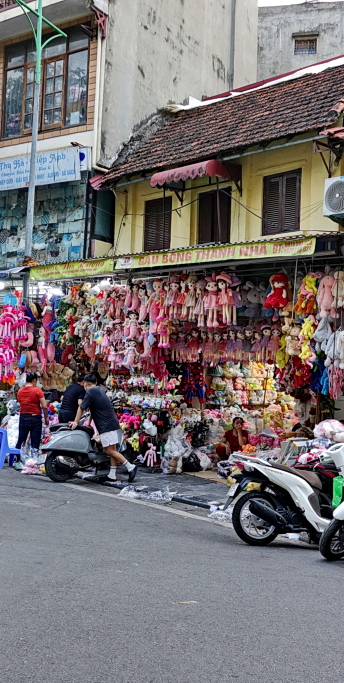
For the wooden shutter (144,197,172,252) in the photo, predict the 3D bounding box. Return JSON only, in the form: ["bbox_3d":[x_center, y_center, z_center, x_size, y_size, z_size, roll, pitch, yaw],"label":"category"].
[{"bbox_3d":[-0.303,-2.304,13.434,0.080,1.040,0.780,4,-2,-45],"label":"wooden shutter"}]

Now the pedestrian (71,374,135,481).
[{"bbox_3d":[-0.908,1.140,9.050,0.850,1.440,0.520,2,-2,21],"label":"pedestrian"}]

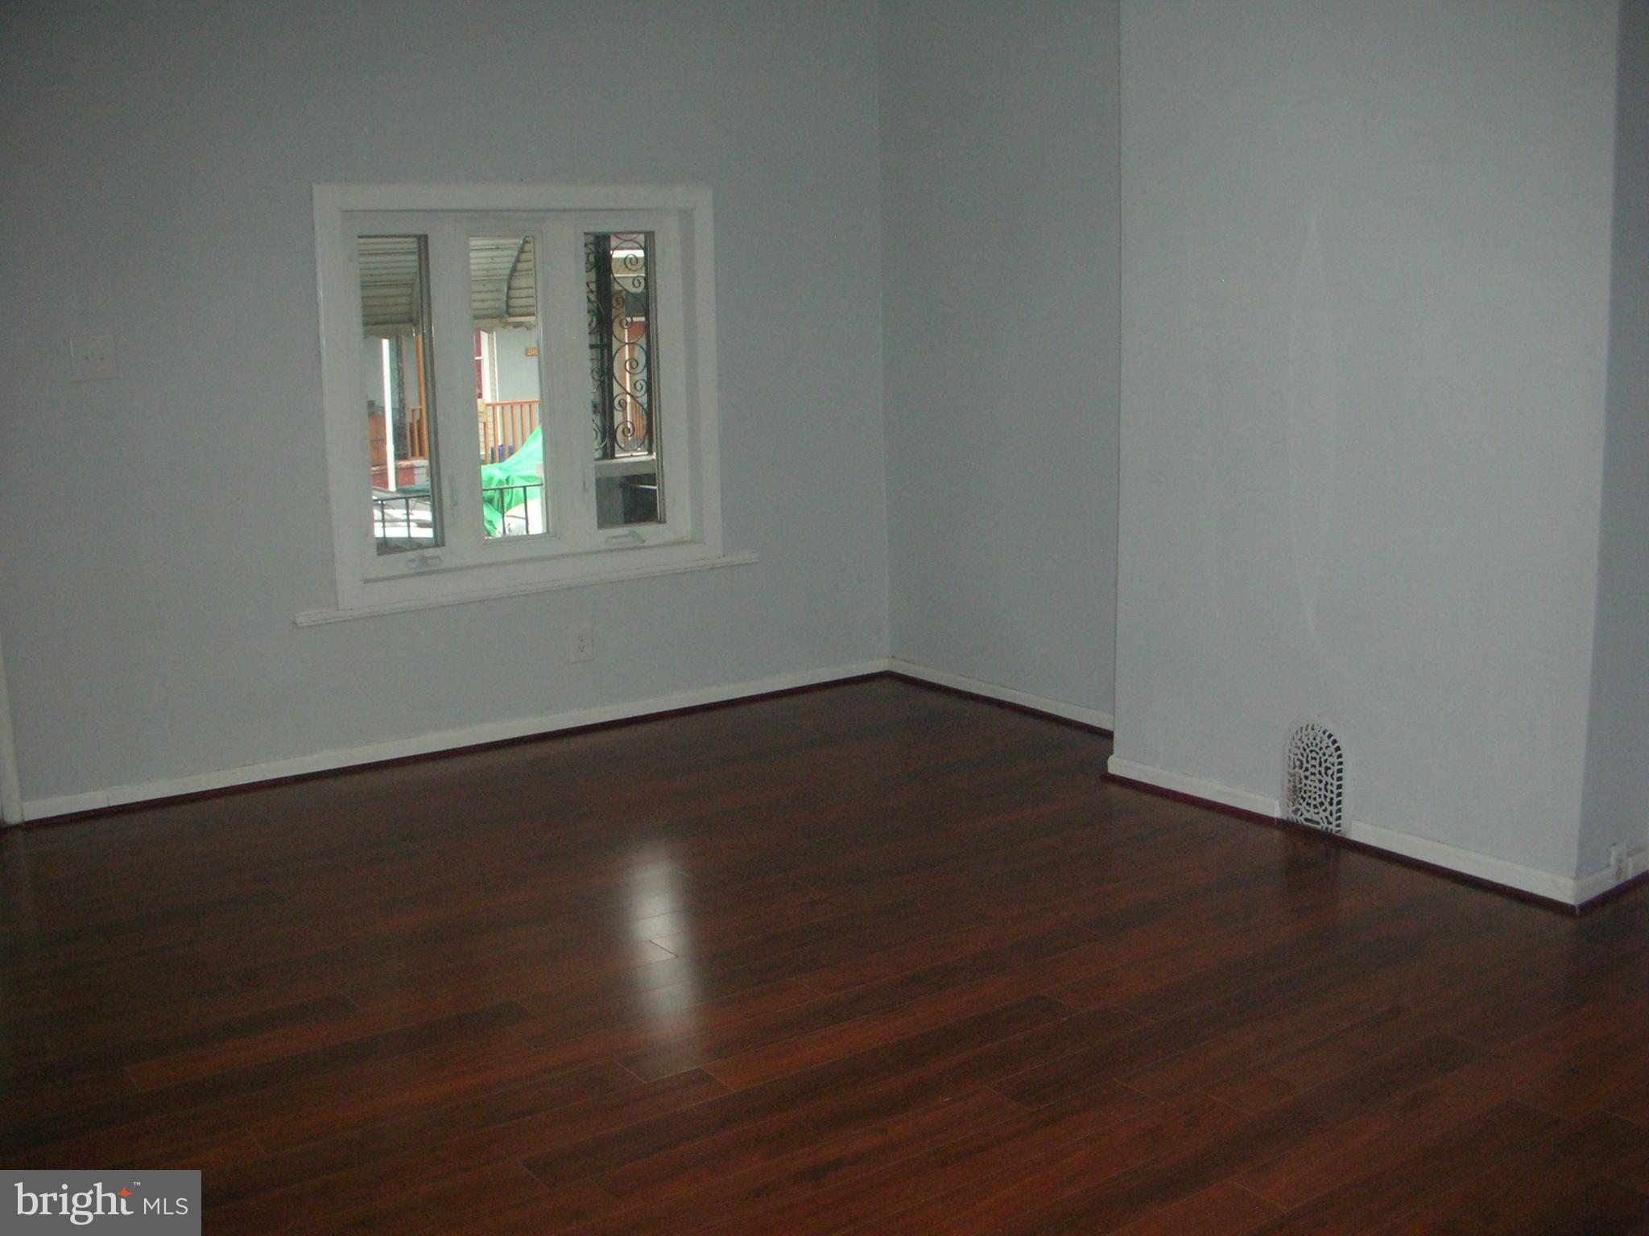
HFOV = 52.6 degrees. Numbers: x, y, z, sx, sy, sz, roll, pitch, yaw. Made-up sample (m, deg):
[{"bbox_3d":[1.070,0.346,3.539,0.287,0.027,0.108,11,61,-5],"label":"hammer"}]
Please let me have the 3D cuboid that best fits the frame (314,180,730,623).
[{"bbox_3d":[-0.980,-0.768,5.552,1.416,1.300,0.100,-8,12,-35],"label":"frame"}]

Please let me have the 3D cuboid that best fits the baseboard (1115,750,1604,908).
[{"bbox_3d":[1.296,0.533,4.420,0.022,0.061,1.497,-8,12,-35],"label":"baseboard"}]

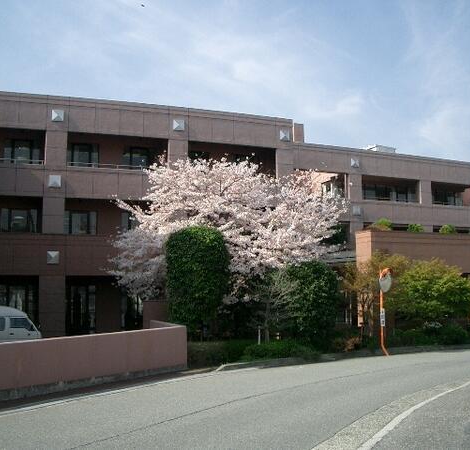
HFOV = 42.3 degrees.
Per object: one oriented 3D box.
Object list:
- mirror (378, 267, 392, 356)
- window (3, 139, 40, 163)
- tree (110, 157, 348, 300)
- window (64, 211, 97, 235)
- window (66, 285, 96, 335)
[{"bbox_3d":[5.248,3.040,21.200,0.800,3.050,0.450,5,-8,-41],"label":"mirror"},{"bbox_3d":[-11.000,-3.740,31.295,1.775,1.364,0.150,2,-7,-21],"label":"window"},{"bbox_3d":[-0.282,0.672,26.300,9.800,7.100,8.000,0,-6,-6],"label":"tree"},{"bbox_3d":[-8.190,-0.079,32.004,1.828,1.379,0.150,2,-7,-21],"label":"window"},{"bbox_3d":[-8.144,4.390,31.523,1.750,2.575,0.150,2,-7,-21],"label":"window"}]

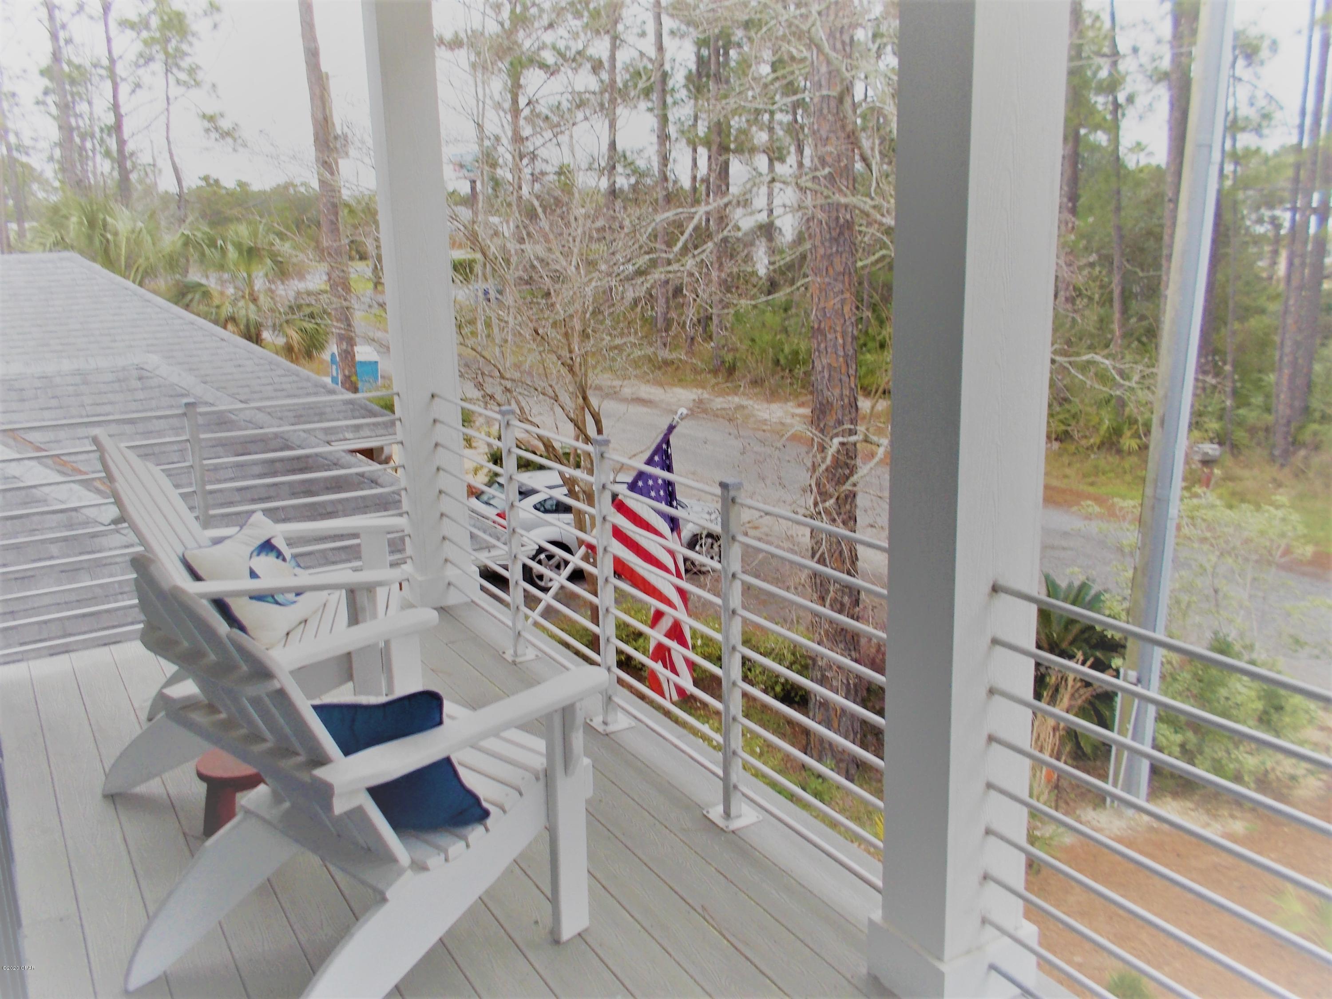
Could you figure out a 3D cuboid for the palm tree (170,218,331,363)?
[{"bbox_3d":[-6.944,-2.240,19.410,2.800,5.153,2.800,-10,16,-31],"label":"palm tree"}]

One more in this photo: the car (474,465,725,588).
[{"bbox_3d":[-0.925,0.296,16.347,4.380,1.540,1.780,-6,14,-33],"label":"car"}]

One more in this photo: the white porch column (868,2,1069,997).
[{"bbox_3d":[0.582,-0.230,2.097,0.274,2.600,0.228,-10,16,-31],"label":"white porch column"}]

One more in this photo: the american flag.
[{"bbox_3d":[-0.106,0.369,5.578,0.600,1.480,0.220,-10,16,-31],"label":"american flag"}]

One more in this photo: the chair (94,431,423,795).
[{"bbox_3d":[-1.279,0.278,3.513,0.910,1.030,0.770,-4,14,-12],"label":"chair"}]

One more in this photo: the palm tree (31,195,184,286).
[{"bbox_3d":[-9.609,-2.543,19.964,2.800,5.604,2.800,-10,16,-31],"label":"palm tree"}]

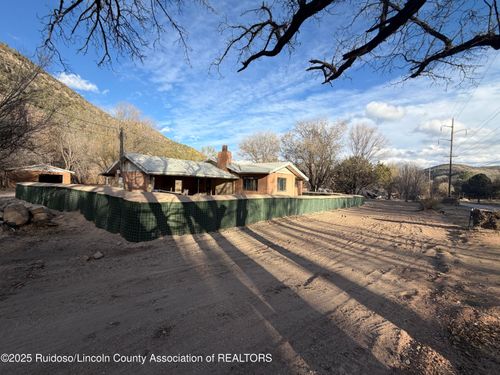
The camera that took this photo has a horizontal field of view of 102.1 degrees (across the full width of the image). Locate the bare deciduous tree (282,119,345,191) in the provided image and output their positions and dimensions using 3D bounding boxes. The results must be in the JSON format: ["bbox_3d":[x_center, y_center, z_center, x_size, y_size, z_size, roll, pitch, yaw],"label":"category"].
[{"bbox_3d":[10.816,-4.999,33.949,10.200,13.200,9.600,2,1,0],"label":"bare deciduous tree"}]

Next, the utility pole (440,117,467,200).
[{"bbox_3d":[44.251,-6.297,43.927,4.000,17.400,0.450,2,1,38],"label":"utility pole"}]

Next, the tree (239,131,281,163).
[{"bbox_3d":[2.012,-4.897,39.953,8.600,12.500,8.400,2,1,0],"label":"tree"}]

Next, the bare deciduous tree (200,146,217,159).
[{"bbox_3d":[-10.144,-4.525,49.960,6.000,11.000,6.000,2,1,0],"label":"bare deciduous tree"}]

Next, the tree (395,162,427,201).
[{"bbox_3d":[23.044,-0.618,28.989,3.800,5.400,3.800,2,1,0],"label":"tree"}]

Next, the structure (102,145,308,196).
[{"bbox_3d":[-3.492,-1.404,20.892,11.900,5.500,15.800,2,1,38],"label":"structure"}]

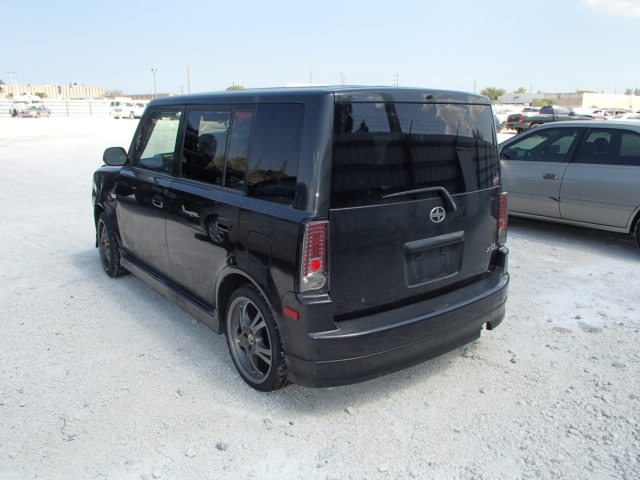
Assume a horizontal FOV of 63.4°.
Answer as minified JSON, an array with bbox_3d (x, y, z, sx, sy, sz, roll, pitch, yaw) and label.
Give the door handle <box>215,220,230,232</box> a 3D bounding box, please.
[{"bbox_3d":[-0.546,-0.072,2.863,0.050,0.060,0.170,-11,19,-38],"label":"door handle"}]

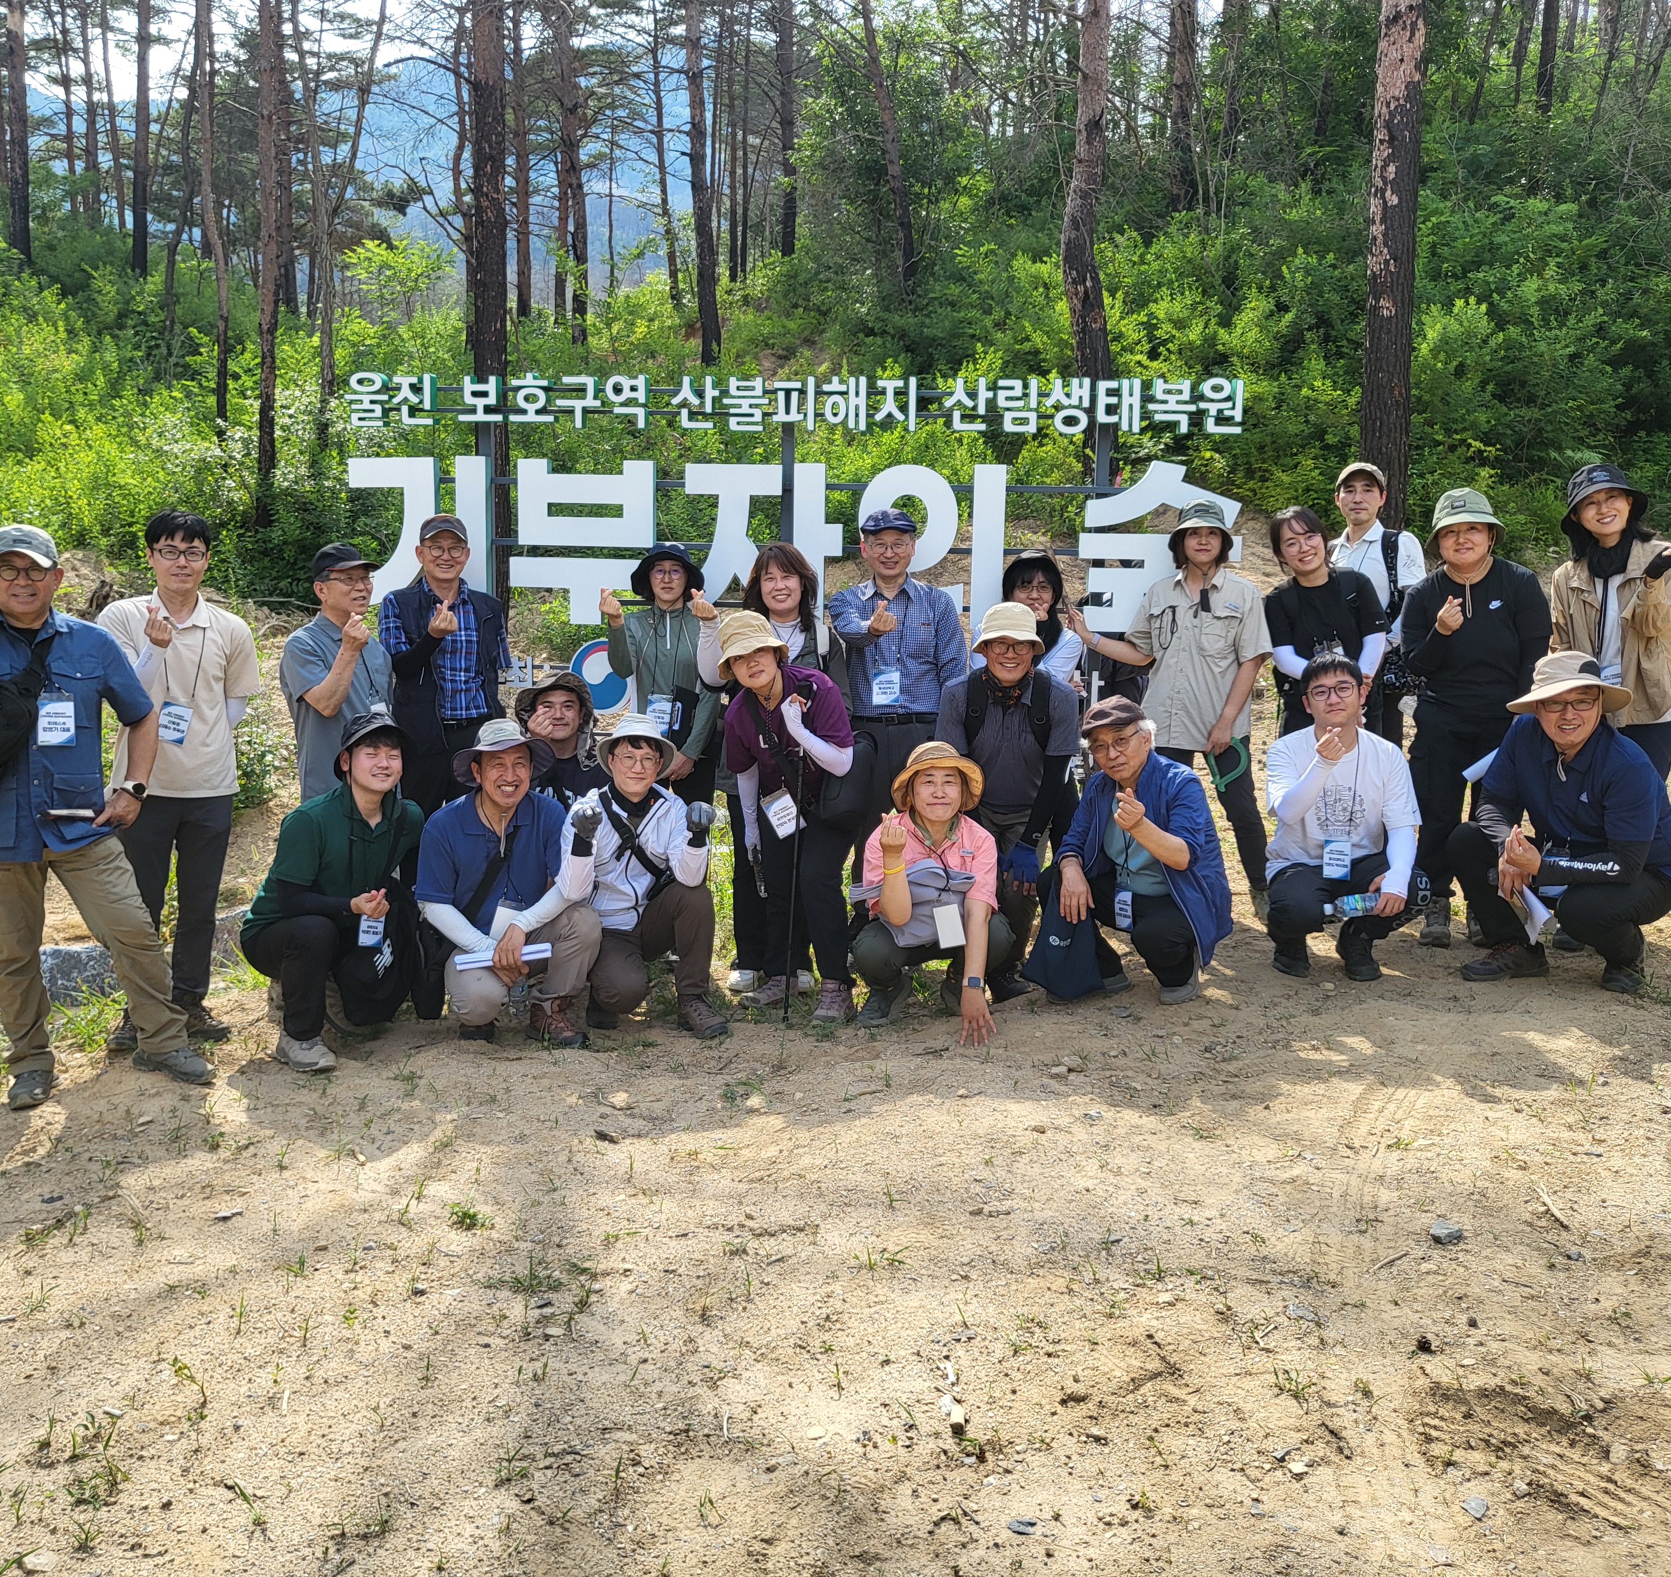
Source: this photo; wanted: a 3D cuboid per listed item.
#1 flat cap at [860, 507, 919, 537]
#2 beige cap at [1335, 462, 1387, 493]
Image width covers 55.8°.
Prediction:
[{"bbox_3d":[0.193,-0.963,5.700,0.200,0.115,0.260,1,4,5],"label":"flat cap"},{"bbox_3d":[2.069,-1.226,6.200,0.185,0.120,0.260,2,6,18],"label":"beige cap"}]

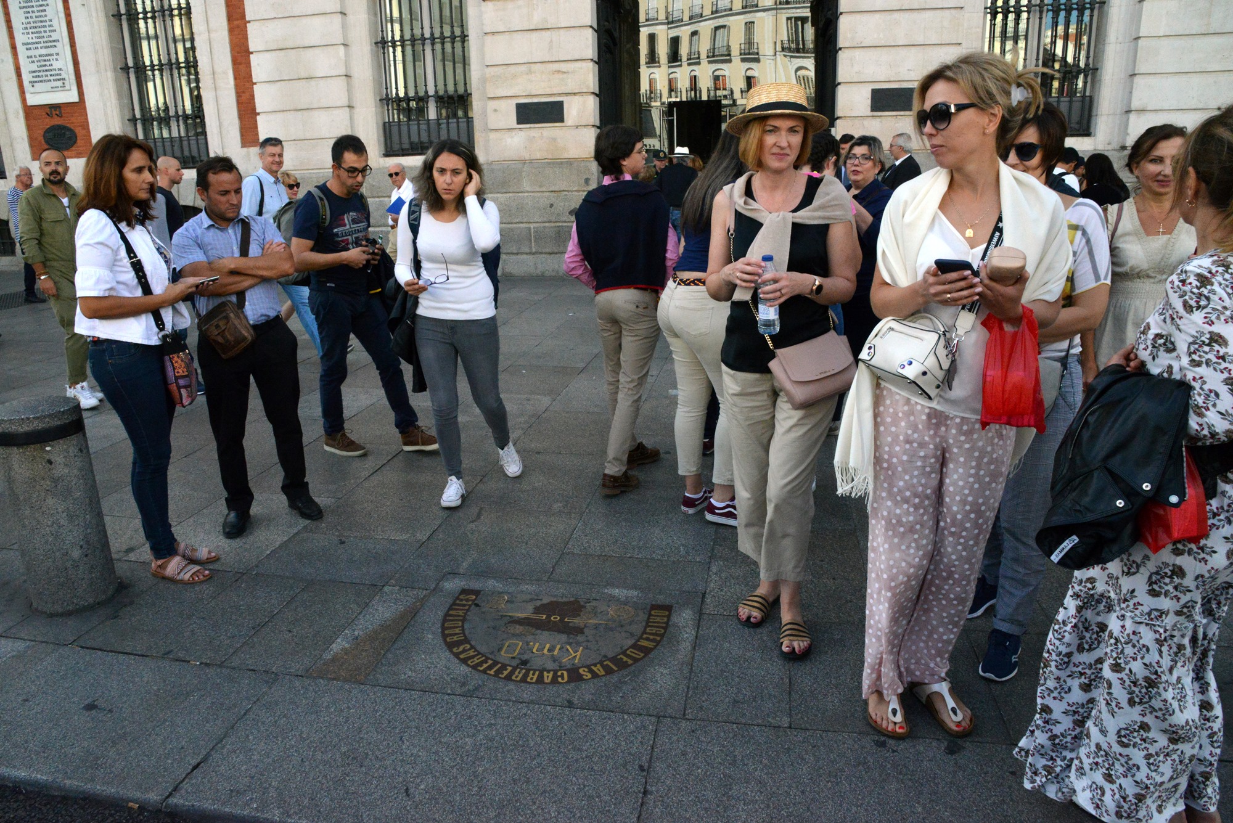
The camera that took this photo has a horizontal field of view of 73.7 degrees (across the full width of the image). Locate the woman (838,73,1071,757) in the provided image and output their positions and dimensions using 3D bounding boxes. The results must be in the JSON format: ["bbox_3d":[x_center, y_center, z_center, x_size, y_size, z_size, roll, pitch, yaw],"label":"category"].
[{"bbox_3d":[0.833,0.016,2.106,0.560,1.730,0.420,0,15,6],"label":"woman"}]

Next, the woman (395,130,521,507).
[{"bbox_3d":[-0.689,-0.434,3.872,0.570,1.630,0.500,-3,16,-8],"label":"woman"}]

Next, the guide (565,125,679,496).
[{"bbox_3d":[0.054,-0.471,3.881,0.520,1.670,0.380,7,17,27],"label":"guide"}]

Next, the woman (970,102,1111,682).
[{"bbox_3d":[1.228,-0.067,2.500,0.500,1.650,0.420,8,18,31],"label":"woman"}]

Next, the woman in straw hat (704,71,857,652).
[{"bbox_3d":[0.520,-0.107,2.553,0.480,1.720,0.400,3,16,15],"label":"woman in straw hat"}]

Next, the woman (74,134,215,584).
[{"bbox_3d":[-1.712,-0.168,3.031,0.520,1.640,0.450,-1,15,2],"label":"woman"}]

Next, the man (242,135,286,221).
[{"bbox_3d":[-2.621,-1.180,6.365,0.400,1.790,0.500,7,18,26],"label":"man"}]

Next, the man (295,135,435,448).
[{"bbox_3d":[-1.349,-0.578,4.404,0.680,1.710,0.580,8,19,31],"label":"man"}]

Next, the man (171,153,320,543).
[{"bbox_3d":[-1.588,-0.295,3.533,0.540,1.590,0.420,-9,17,-27],"label":"man"}]

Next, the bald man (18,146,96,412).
[{"bbox_3d":[-3.750,-0.889,5.660,0.480,1.750,0.520,8,18,30],"label":"bald man"}]

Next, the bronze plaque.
[{"bbox_3d":[-0.230,0.758,2.743,0.783,0.025,0.525,2,17,10],"label":"bronze plaque"}]

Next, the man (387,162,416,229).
[{"bbox_3d":[-2.103,-1.646,8.330,0.500,1.680,0.380,6,18,25],"label":"man"}]

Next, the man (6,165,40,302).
[{"bbox_3d":[-7.416,-2.215,10.436,0.420,1.720,0.500,0,16,5],"label":"man"}]

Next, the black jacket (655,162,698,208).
[{"bbox_3d":[0.710,-2.677,9.700,0.540,0.600,0.320,1,16,8],"label":"black jacket"}]

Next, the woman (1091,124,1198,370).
[{"bbox_3d":[2.002,-0.234,3.143,0.500,1.630,0.320,5,17,22],"label":"woman"}]

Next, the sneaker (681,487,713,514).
[{"bbox_3d":[0.397,0.366,3.785,0.100,0.105,0.275,11,20,34],"label":"sneaker"}]

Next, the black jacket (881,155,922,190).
[{"bbox_3d":[2.521,-1.852,7.256,0.360,0.740,0.500,-5,16,-11],"label":"black jacket"}]

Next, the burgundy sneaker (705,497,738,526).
[{"bbox_3d":[0.541,0.443,3.620,0.265,0.100,0.100,5,17,23],"label":"burgundy sneaker"}]

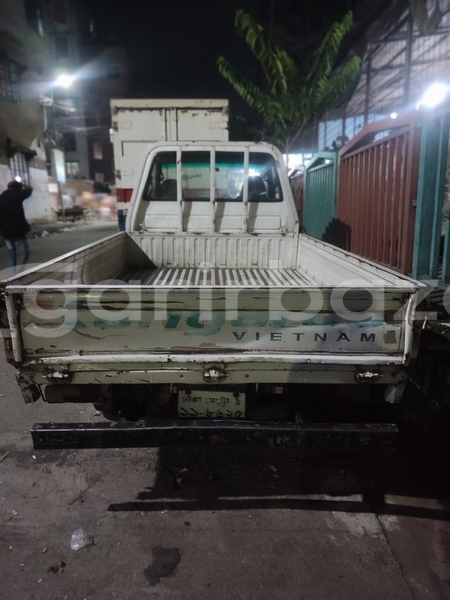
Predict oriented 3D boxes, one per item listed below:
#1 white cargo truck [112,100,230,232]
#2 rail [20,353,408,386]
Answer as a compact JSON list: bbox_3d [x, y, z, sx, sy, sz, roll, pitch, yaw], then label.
[{"bbox_3d":[-0.991,-2.470,10.165,1.950,3.000,5.500,0,13,-2],"label":"white cargo truck"},{"bbox_3d":[-0.045,0.276,1.768,1.550,0.120,0.080,0,13,-2],"label":"rail"}]

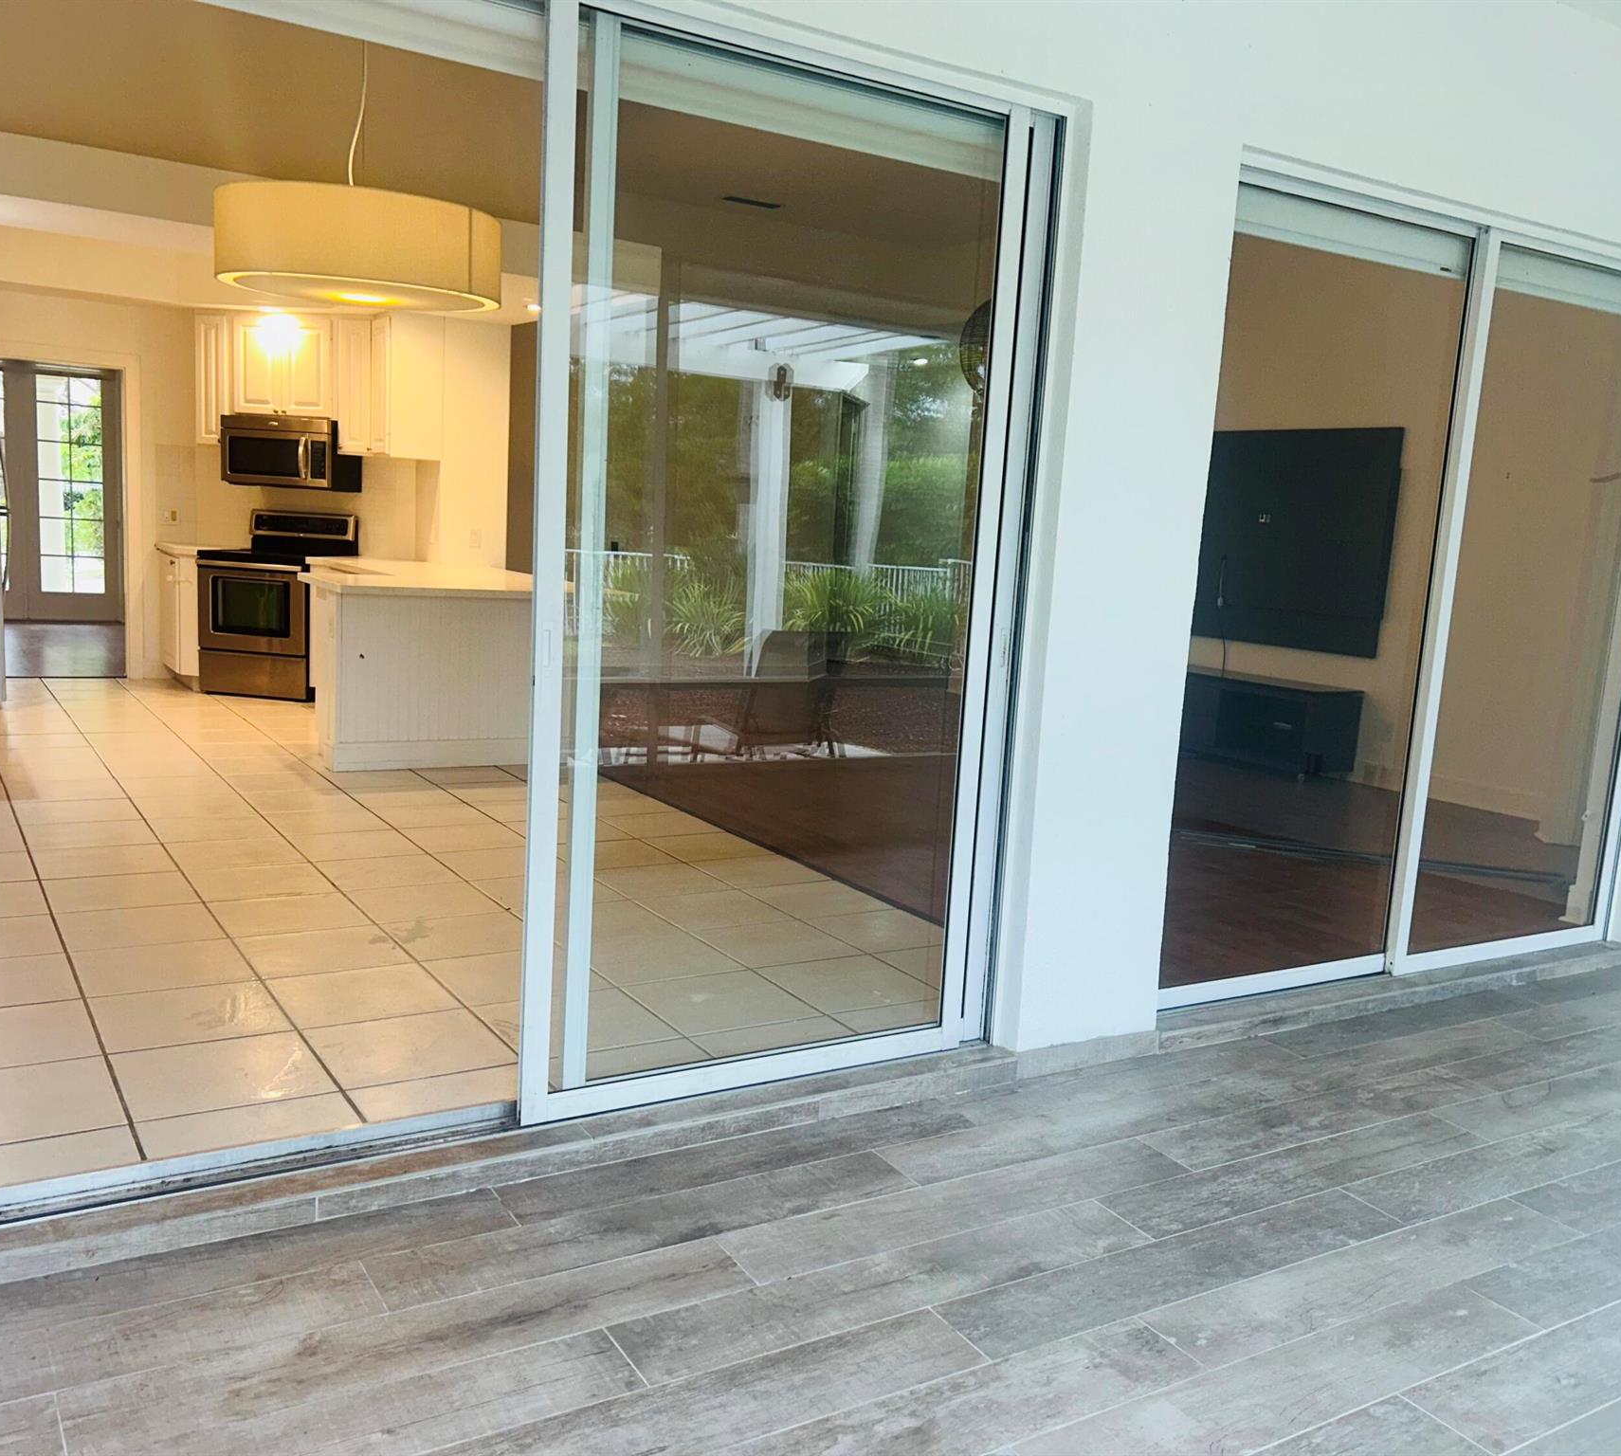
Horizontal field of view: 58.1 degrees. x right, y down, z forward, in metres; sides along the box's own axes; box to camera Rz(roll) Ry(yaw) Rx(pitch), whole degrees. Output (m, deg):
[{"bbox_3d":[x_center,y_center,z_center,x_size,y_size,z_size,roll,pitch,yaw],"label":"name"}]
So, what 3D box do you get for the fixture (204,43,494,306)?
[{"bbox_3d":[-1.260,-1.618,4.113,0.770,0.766,0.770,-2,10,-32],"label":"fixture"}]

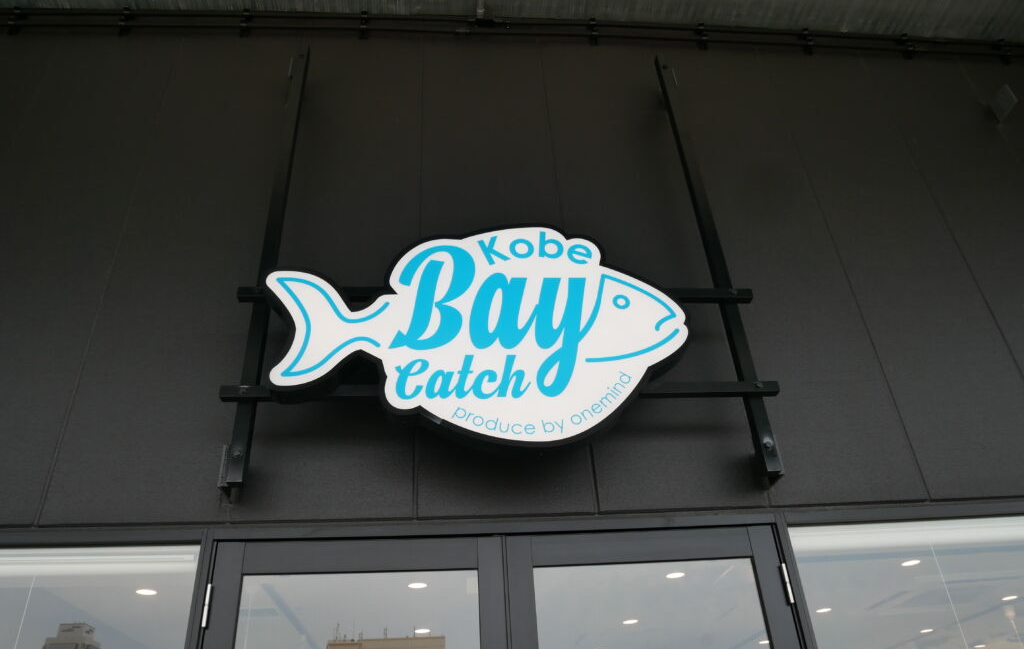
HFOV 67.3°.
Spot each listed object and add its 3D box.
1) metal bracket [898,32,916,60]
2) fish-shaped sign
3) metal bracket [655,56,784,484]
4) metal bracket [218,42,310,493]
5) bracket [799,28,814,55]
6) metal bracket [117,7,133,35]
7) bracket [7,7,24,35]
[{"bbox_3d":[2.156,-1.513,4.195,0.050,0.170,0.060,0,-35,-6],"label":"metal bracket"},{"bbox_3d":[-0.120,0.027,2.642,1.480,0.920,0.095,0,-35,-6],"label":"fish-shaped sign"},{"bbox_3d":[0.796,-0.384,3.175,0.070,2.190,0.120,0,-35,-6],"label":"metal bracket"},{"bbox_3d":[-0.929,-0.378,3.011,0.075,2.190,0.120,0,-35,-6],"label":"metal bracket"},{"bbox_3d":[1.580,-1.513,4.121,0.050,0.170,0.060,0,-35,-6],"label":"bracket"},{"bbox_3d":[-1.913,-1.491,3.793,0.050,0.170,0.060,0,-35,-6],"label":"metal bracket"},{"bbox_3d":[-2.433,-1.486,3.766,0.050,0.170,0.060,0,-35,-6],"label":"bracket"}]

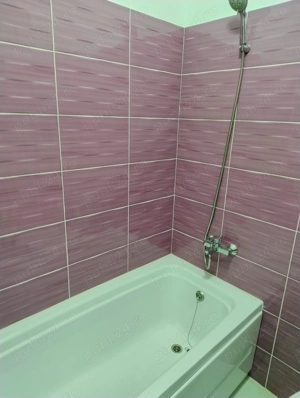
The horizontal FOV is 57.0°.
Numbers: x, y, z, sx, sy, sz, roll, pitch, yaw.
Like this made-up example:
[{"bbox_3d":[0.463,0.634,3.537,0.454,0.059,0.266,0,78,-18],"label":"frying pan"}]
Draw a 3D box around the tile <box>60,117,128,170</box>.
[{"bbox_3d":[-0.266,-0.287,1.392,0.400,0.250,0.010,-13,22,-41],"label":"tile"}]

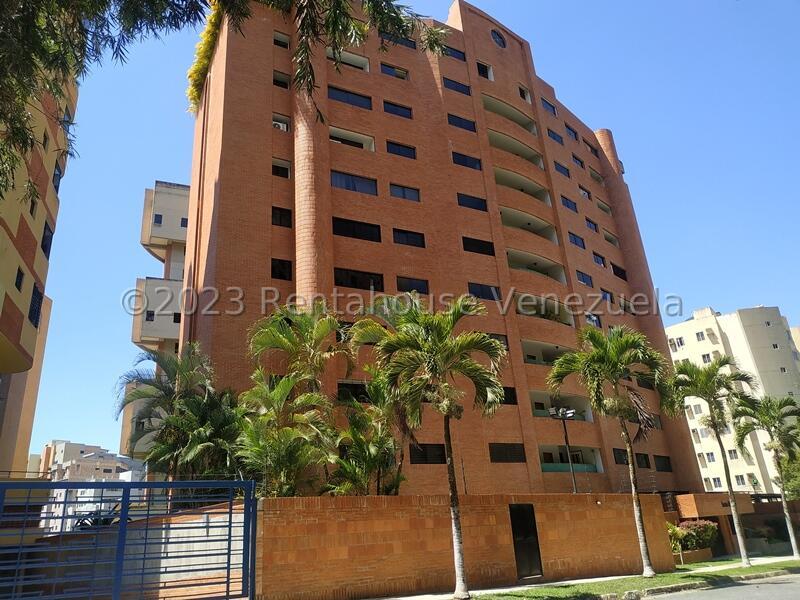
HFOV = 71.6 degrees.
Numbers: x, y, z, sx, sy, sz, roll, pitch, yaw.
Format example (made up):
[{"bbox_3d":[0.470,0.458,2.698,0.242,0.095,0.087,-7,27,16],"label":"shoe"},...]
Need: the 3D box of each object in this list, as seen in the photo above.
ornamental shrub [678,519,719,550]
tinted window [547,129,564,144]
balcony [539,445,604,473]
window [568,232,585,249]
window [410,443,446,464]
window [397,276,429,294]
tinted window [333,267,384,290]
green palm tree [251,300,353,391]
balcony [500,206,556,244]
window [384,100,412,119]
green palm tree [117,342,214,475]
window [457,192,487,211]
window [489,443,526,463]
[{"bbox_3d":[13.038,10.242,24.228,1.800,1.350,1.100,8,-24,-29],"label":"ornamental shrub"},{"bbox_3d":[11.295,-11.796,40.208,1.887,0.701,0.150,15,-28,-40],"label":"tinted window"},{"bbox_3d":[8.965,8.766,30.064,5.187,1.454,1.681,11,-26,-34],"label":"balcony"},{"bbox_3d":[11.902,-3.973,37.210,1.887,0.701,0.150,15,-28,-40],"label":"window"},{"bbox_3d":[1.251,7.014,25.146,1.826,0.814,0.200,7,-24,-26],"label":"window"},{"bbox_3d":[0.689,-0.710,28.832,1.870,0.920,0.150,6,-23,-26],"label":"window"},{"bbox_3d":[-1.998,-0.958,27.454,2.650,1.000,0.150,6,-23,-26],"label":"tinted window"},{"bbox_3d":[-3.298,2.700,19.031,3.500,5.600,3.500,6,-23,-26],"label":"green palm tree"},{"bbox_3d":[8.127,-4.529,36.192,5.435,1.508,1.500,11,-26,-35],"label":"balcony"},{"bbox_3d":[-0.120,-10.893,32.076,1.826,0.814,0.200,7,-24,-26],"label":"window"},{"bbox_3d":[-7.548,3.829,17.922,2.707,4.899,2.707,5,-23,-23],"label":"green palm tree"},{"bbox_3d":[4.116,-5.460,31.428,2.018,0.800,0.200,7,-24,-26],"label":"window"},{"bbox_3d":[5.390,7.708,27.873,2.163,0.920,0.150,8,-24,-28],"label":"window"}]

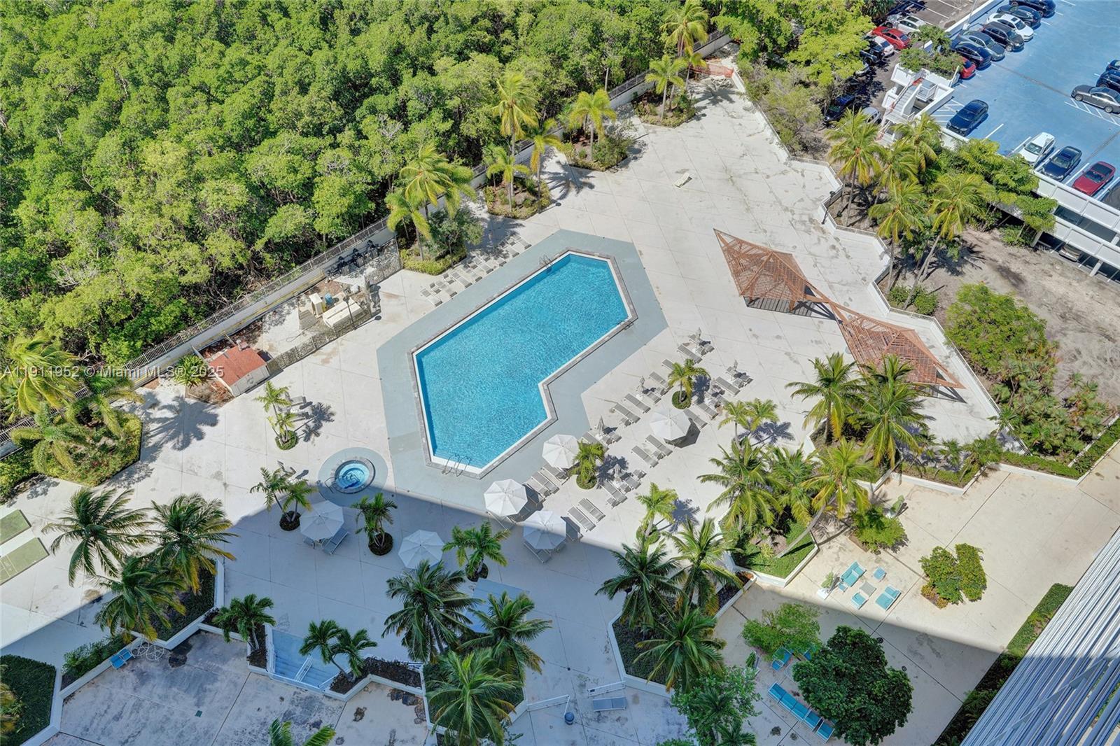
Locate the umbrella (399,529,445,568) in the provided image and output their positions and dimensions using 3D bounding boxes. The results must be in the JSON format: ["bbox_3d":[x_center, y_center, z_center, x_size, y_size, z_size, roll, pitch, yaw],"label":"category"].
[{"bbox_3d":[-8.647,11.505,55.227,2.750,2.550,2.750,0,51,0],"label":"umbrella"}]

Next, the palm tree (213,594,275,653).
[{"bbox_3d":[-19.115,15.968,54.181,3.600,5.600,3.400,0,51,0],"label":"palm tree"}]

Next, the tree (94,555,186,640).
[{"bbox_3d":[-25.098,13.916,52.857,5.400,6.000,5.400,-2,51,0],"label":"tree"}]

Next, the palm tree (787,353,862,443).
[{"bbox_3d":[17.518,2.338,59.201,5.100,8.180,5.100,-1,51,0],"label":"palm tree"}]

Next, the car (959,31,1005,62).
[{"bbox_3d":[41.904,-32.759,86.774,1.800,1.450,4.600,-37,59,-24],"label":"car"}]

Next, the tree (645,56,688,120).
[{"bbox_3d":[10.286,-27.148,84.743,4.000,6.060,4.000,-1,51,0],"label":"tree"}]

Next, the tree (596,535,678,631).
[{"bbox_3d":[4.650,12.804,51.085,4.600,6.900,4.600,0,51,0],"label":"tree"}]

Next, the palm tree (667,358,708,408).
[{"bbox_3d":[9.198,0.713,64.300,2.900,4.000,2.900,-2,51,0],"label":"palm tree"}]

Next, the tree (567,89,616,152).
[{"bbox_3d":[3.045,-23.162,84.545,4.500,6.800,4.400,0,51,0],"label":"tree"}]

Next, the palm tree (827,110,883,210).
[{"bbox_3d":[25.561,-17.179,75.614,4.800,9.400,4.800,-2,51,0],"label":"palm tree"}]

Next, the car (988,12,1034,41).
[{"bbox_3d":[46.041,-35.335,88.819,1.840,1.450,4.650,-37,59,-25],"label":"car"}]

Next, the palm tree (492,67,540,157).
[{"bbox_3d":[-4.011,-20.747,79.286,4.300,12.000,4.300,0,51,0],"label":"palm tree"}]

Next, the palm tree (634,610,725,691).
[{"bbox_3d":[6.513,15.954,48.679,4.900,7.600,4.900,-1,51,0],"label":"palm tree"}]

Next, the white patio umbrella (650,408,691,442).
[{"bbox_3d":[7.860,4.131,62.352,2.900,2.750,2.900,-2,51,0],"label":"white patio umbrella"}]

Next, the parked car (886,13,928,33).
[{"bbox_3d":[39.733,-39.995,99.556,1.900,1.680,4.650,-37,59,-25],"label":"parked car"}]

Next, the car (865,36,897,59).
[{"bbox_3d":[35.447,-37.187,97.787,1.820,1.470,4.600,-36,58,-24],"label":"car"}]

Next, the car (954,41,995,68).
[{"bbox_3d":[41.530,-32.401,88.445,4.500,1.480,1.830,38,60,26],"label":"car"}]

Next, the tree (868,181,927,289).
[{"bbox_3d":[26.136,-10.262,70.035,4.600,10.260,4.600,-1,51,0],"label":"tree"}]

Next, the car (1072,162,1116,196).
[{"bbox_3d":[47.293,-17.311,76.772,4.520,1.430,1.810,-36,59,-25],"label":"car"}]

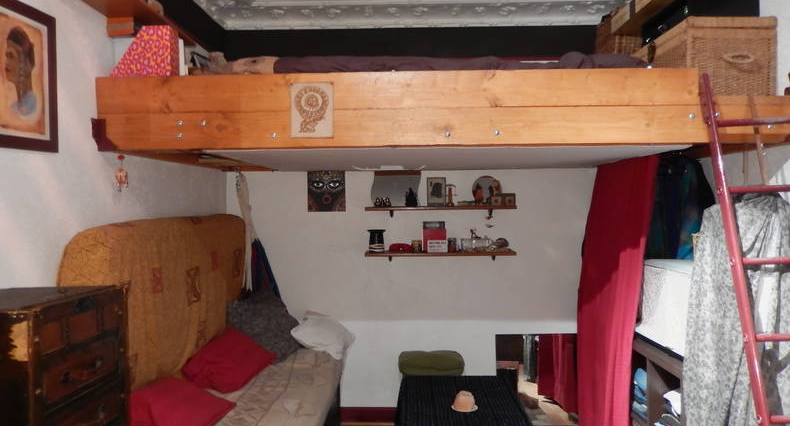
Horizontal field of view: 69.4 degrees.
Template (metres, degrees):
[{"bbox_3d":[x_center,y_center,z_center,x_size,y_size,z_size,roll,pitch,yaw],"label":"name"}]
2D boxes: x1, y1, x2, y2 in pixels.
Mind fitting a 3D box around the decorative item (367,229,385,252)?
[{"bbox_3d":[-0.119,0.185,3.748,0.120,0.150,0.120,-1,1,1],"label":"decorative item"}]

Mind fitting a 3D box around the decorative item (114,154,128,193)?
[{"bbox_3d":[-1.085,-0.159,2.263,0.048,0.150,0.045,-1,1,1],"label":"decorative item"}]

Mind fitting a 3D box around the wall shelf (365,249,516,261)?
[{"bbox_3d":[0.297,0.290,3.753,0.971,0.068,0.200,-1,1,1],"label":"wall shelf"}]

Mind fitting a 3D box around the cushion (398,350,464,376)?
[{"bbox_3d":[0.236,0.986,3.721,0.425,0.175,0.260,-1,1,1],"label":"cushion"}]

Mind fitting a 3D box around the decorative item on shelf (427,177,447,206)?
[{"bbox_3d":[0.267,-0.135,3.623,0.124,0.181,0.025,-1,1,1],"label":"decorative item on shelf"}]

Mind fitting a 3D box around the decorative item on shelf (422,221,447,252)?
[{"bbox_3d":[0.251,0.151,3.579,0.154,0.195,0.070,-1,1,1],"label":"decorative item on shelf"}]

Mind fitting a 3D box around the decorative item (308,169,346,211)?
[{"bbox_3d":[-0.441,-0.143,3.699,0.249,0.269,0.020,-1,1,1],"label":"decorative item"}]

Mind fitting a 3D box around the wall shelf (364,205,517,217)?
[{"bbox_3d":[0.296,-0.005,3.746,0.969,0.068,0.200,-1,1,1],"label":"wall shelf"}]

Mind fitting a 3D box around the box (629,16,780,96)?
[{"bbox_3d":[1.352,-0.591,2.611,0.352,0.400,0.660,-1,1,1],"label":"box"}]

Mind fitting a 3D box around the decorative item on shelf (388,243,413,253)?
[{"bbox_3d":[0.039,0.230,3.736,0.155,0.059,0.100,-1,1,1],"label":"decorative item on shelf"}]

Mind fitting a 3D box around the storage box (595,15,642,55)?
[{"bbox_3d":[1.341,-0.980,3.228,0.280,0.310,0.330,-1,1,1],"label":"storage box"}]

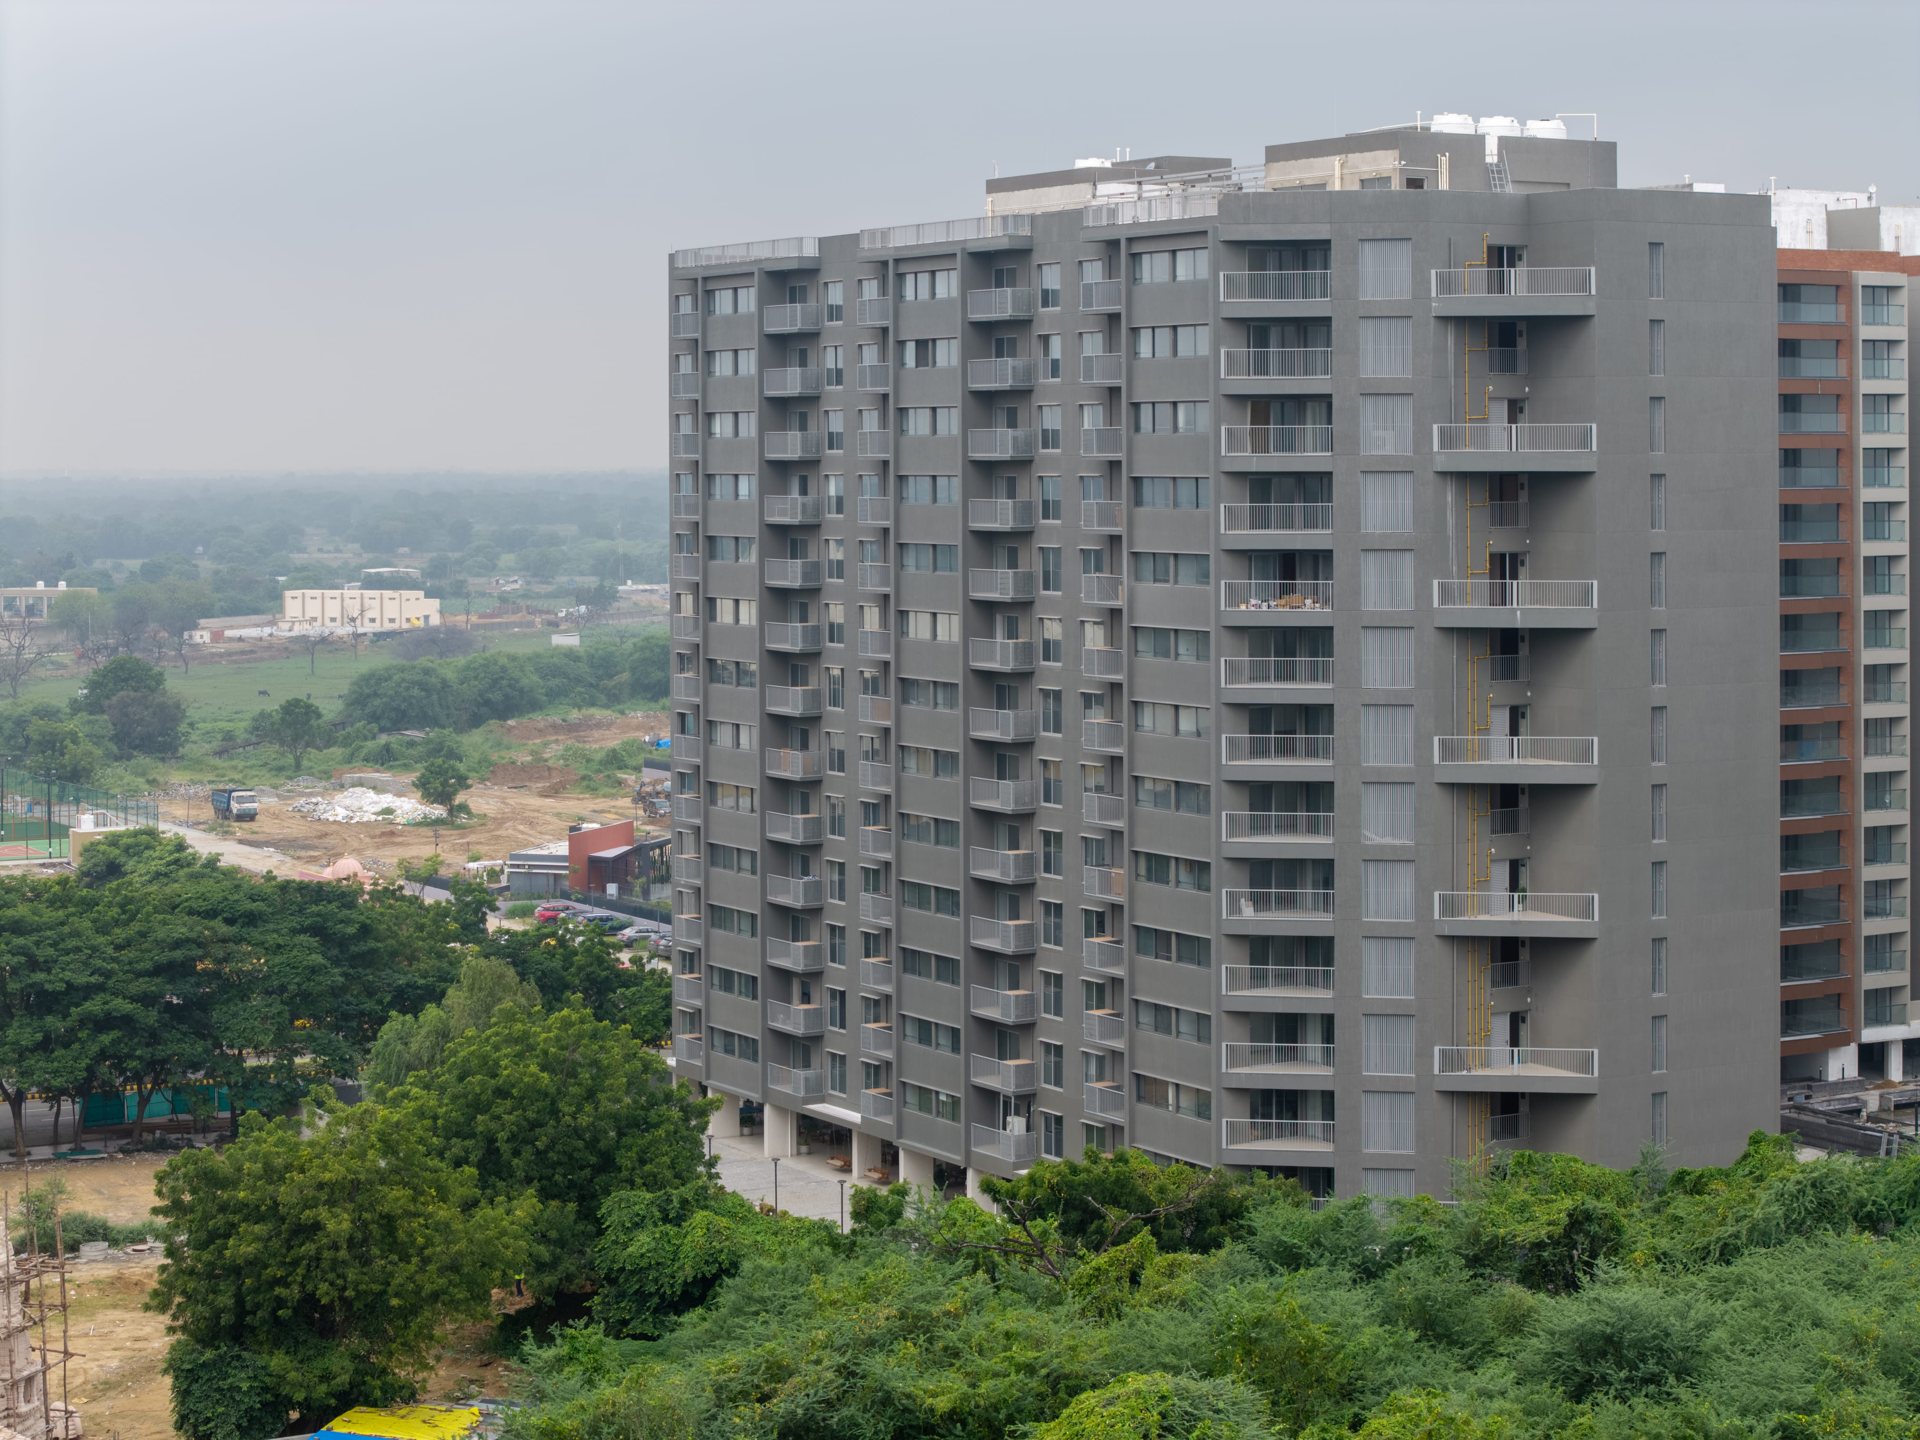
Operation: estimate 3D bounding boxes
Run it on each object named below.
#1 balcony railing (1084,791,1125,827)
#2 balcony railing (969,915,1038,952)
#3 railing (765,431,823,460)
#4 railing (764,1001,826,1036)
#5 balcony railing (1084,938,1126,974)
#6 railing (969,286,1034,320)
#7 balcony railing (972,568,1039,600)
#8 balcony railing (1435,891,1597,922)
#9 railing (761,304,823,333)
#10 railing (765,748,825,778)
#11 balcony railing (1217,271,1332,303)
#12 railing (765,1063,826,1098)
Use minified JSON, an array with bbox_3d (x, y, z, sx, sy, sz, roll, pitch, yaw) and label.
[{"bbox_3d":[6.269,3.607,156.101,1.082,1.111,2.999,-2,4,-30],"label":"balcony railing"},{"bbox_3d":[1.864,9.142,166.460,1.200,1.150,3.570,-2,3,-30],"label":"balcony railing"},{"bbox_3d":[-7.872,-13.024,183.800,1.180,1.140,3.480,-2,3,-30],"label":"railing"},{"bbox_3d":[-7.731,14.002,183.800,1.180,1.140,3.480,-2,3,-30],"label":"railing"},{"bbox_3d":[6.305,9.516,156.452,1.082,1.111,2.999,-2,4,-30],"label":"balcony railing"},{"bbox_3d":[1.767,-17.907,166.628,1.200,1.150,3.570,-2,3,-30],"label":"railing"},{"bbox_3d":[1.819,-5.917,167.100,1.180,1.140,3.480,-2,3,-30],"label":"balcony railing"},{"bbox_3d":[21.399,7.199,149.300,6.350,1.080,0.140,0,2,9],"label":"balcony railing"},{"bbox_3d":[-7.903,-19.030,183.800,1.180,1.140,3.480,-2,3,-30],"label":"railing"},{"bbox_3d":[-7.783,2.009,183.225,1.200,1.150,3.570,-2,3,-30],"label":"railing"},{"bbox_3d":[12.267,-16.826,150.700,4.300,1.140,0.110,0,2,9],"label":"balcony railing"},{"bbox_3d":[-7.628,16.930,182.954,1.200,1.150,3.570,-2,3,-30],"label":"railing"}]

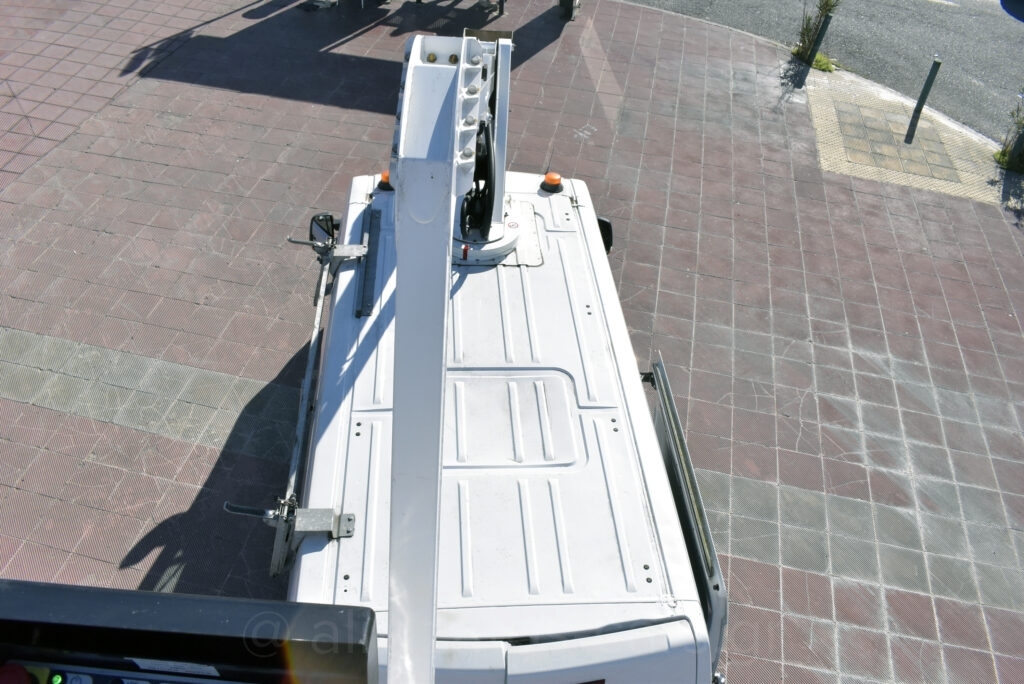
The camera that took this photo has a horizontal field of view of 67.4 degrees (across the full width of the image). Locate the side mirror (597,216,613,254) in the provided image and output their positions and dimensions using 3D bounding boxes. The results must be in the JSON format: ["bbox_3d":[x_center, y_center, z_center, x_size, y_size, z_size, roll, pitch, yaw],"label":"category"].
[{"bbox_3d":[0.710,-0.877,6.239,0.210,0.340,0.140,-1,44,-6],"label":"side mirror"}]

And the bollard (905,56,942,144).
[{"bbox_3d":[6.188,-3.790,11.443,0.100,0.870,0.100,-1,44,-6],"label":"bollard"}]

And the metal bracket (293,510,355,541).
[{"bbox_3d":[-0.827,0.807,3.388,0.270,0.075,0.125,-1,44,-6],"label":"metal bracket"}]

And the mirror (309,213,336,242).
[{"bbox_3d":[-1.526,-0.880,6.173,0.210,0.330,0.140,-1,44,-6],"label":"mirror"}]

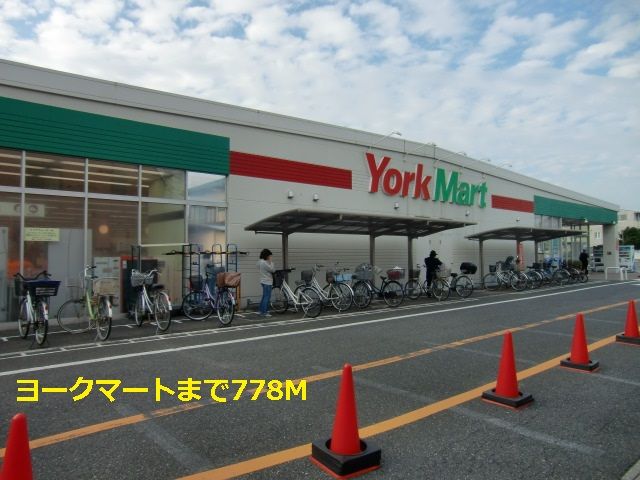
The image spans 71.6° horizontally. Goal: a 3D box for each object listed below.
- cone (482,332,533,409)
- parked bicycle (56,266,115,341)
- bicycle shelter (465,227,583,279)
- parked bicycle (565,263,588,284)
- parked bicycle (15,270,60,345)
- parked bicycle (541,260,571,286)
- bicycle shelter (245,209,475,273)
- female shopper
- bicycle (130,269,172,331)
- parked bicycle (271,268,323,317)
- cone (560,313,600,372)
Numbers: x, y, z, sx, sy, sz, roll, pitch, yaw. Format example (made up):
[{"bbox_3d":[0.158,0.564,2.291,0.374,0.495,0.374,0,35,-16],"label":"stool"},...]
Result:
[{"bbox_3d":[1.903,1.273,4.488,0.375,0.700,0.375,1,-2,-42],"label":"cone"},{"bbox_3d":[-4.067,1.126,7.865,1.760,1.170,0.580,-1,-2,40],"label":"parked bicycle"},{"bbox_3d":[8.950,0.797,18.860,7.160,2.350,1.970,1,-2,-42],"label":"bicycle shelter"},{"bbox_3d":[11.950,1.510,20.900,0.570,1.010,1.700,1,-2,-41],"label":"parked bicycle"},{"bbox_3d":[-4.848,1.142,7.489,1.760,1.120,0.580,-1,-2,42],"label":"parked bicycle"},{"bbox_3d":[10.200,1.450,19.600,0.570,1.060,1.760,1,-2,-42],"label":"parked bicycle"},{"bbox_3d":[1.493,0.639,12.370,7.000,2.380,2.250,1,-2,-40],"label":"bicycle shelter"},{"bbox_3d":[-1.270,0.995,10.350,0.380,1.570,0.450,0,-1,-7],"label":"female shopper"},{"bbox_3d":[-3.210,1.135,8.420,0.570,1.090,1.770,1,-2,-44],"label":"bicycle"},{"bbox_3d":[-0.612,1.240,10.467,1.800,1.080,0.580,-1,-2,40],"label":"parked bicycle"},{"bbox_3d":[3.386,1.307,5.778,0.375,0.700,0.375,-1,-2,45],"label":"cone"}]

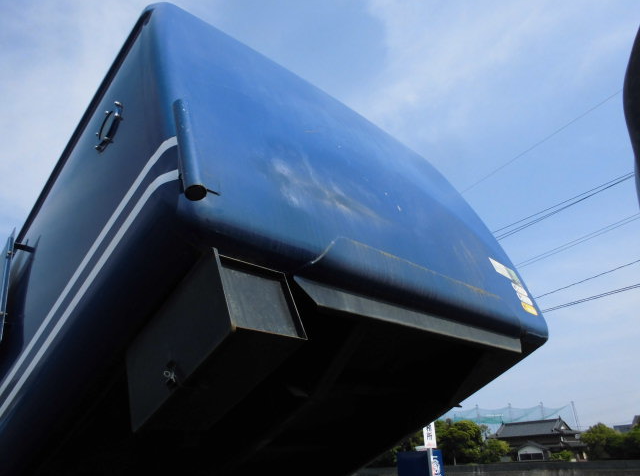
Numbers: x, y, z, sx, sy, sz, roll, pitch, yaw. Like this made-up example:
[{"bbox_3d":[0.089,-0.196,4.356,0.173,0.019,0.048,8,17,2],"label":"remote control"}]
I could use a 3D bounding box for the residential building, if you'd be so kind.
[{"bbox_3d":[37.641,35.228,83.000,9.500,7.328,11.172,19,-32,-36],"label":"residential building"}]

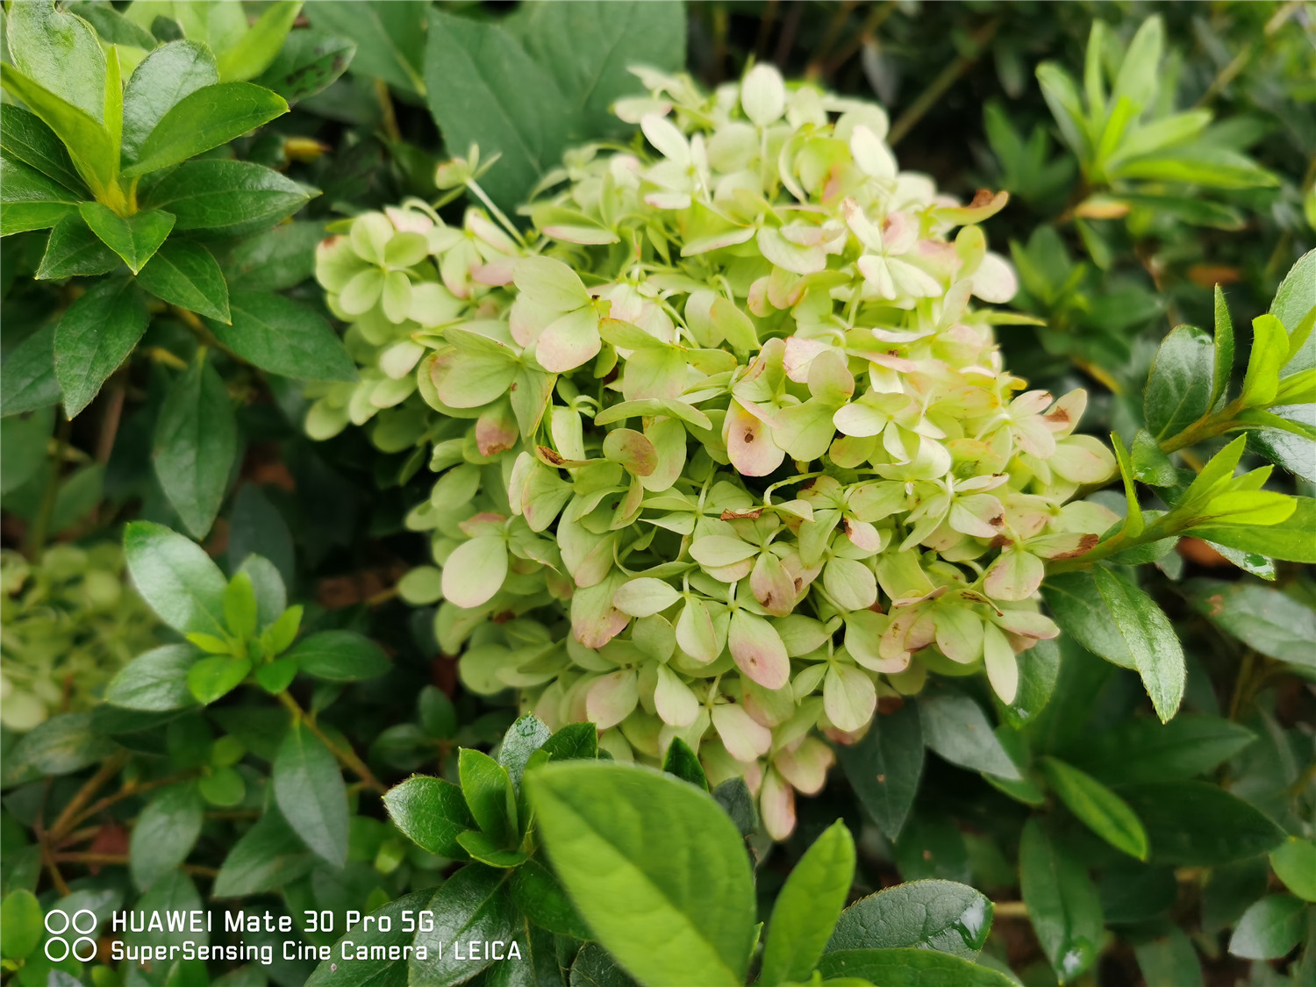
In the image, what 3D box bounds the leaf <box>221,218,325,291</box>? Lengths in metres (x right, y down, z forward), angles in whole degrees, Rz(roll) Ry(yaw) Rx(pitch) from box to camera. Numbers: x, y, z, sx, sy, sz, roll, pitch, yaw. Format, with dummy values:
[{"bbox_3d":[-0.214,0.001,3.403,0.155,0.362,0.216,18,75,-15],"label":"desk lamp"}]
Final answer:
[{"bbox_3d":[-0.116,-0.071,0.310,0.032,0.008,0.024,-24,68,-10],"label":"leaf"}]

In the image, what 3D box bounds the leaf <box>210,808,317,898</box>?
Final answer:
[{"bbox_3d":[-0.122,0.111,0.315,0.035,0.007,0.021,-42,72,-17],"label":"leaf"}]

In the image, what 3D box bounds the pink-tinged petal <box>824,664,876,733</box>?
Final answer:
[{"bbox_3d":[0.052,0.057,0.285,0.015,0.019,0.005,-18,3,-8],"label":"pink-tinged petal"}]

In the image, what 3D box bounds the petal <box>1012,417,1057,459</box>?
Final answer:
[{"bbox_3d":[0.106,-0.016,0.290,0.015,0.005,0.013,41,73,-1],"label":"petal"}]

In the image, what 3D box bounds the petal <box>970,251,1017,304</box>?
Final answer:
[{"bbox_3d":[0.103,-0.066,0.315,0.017,0.004,0.014,42,67,-4],"label":"petal"}]

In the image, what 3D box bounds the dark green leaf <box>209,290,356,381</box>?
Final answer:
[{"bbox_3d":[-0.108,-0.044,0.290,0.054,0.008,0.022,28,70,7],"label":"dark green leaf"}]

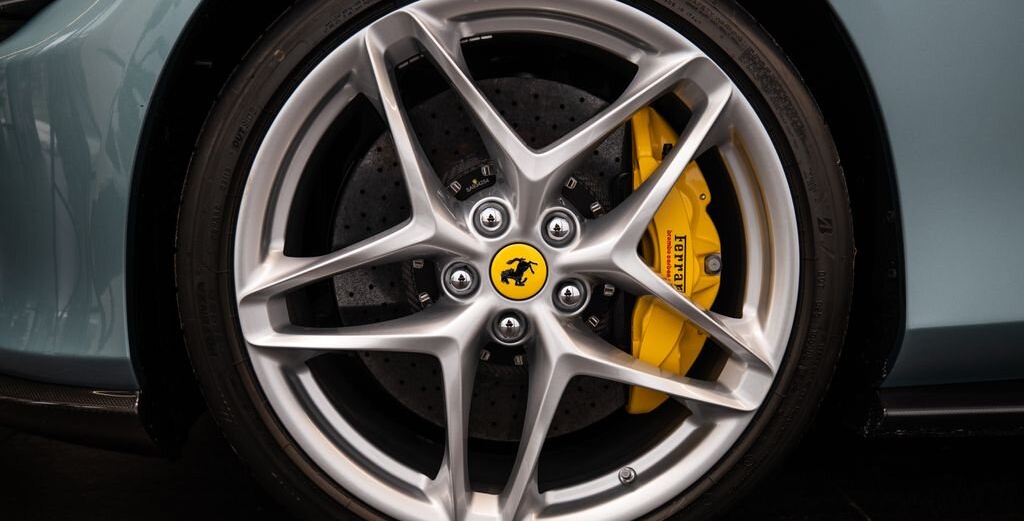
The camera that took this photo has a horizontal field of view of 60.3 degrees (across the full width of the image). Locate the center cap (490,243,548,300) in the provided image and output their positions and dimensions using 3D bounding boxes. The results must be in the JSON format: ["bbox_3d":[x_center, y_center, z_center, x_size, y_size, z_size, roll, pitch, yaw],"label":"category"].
[{"bbox_3d":[0.007,0.010,0.868,0.058,0.058,0.014,0,6,-2],"label":"center cap"}]

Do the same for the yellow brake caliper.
[{"bbox_3d":[0.171,-0.001,0.952,0.104,0.325,0.120,0,6,-2],"label":"yellow brake caliper"}]

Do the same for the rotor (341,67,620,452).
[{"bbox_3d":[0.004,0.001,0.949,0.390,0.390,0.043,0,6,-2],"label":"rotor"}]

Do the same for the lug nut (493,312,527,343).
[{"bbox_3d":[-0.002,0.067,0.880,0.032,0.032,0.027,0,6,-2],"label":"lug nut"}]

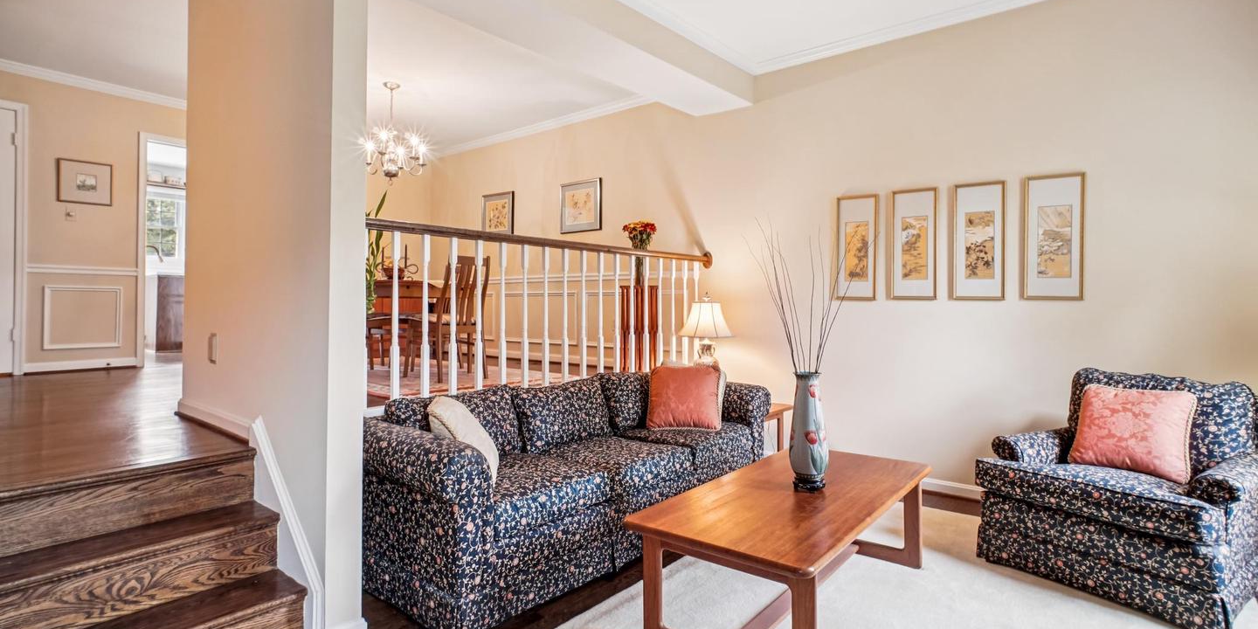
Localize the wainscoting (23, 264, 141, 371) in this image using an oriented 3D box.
[{"bbox_3d":[-4.561,0.031,4.671,0.040,0.860,0.680,1,1,42],"label":"wainscoting"}]

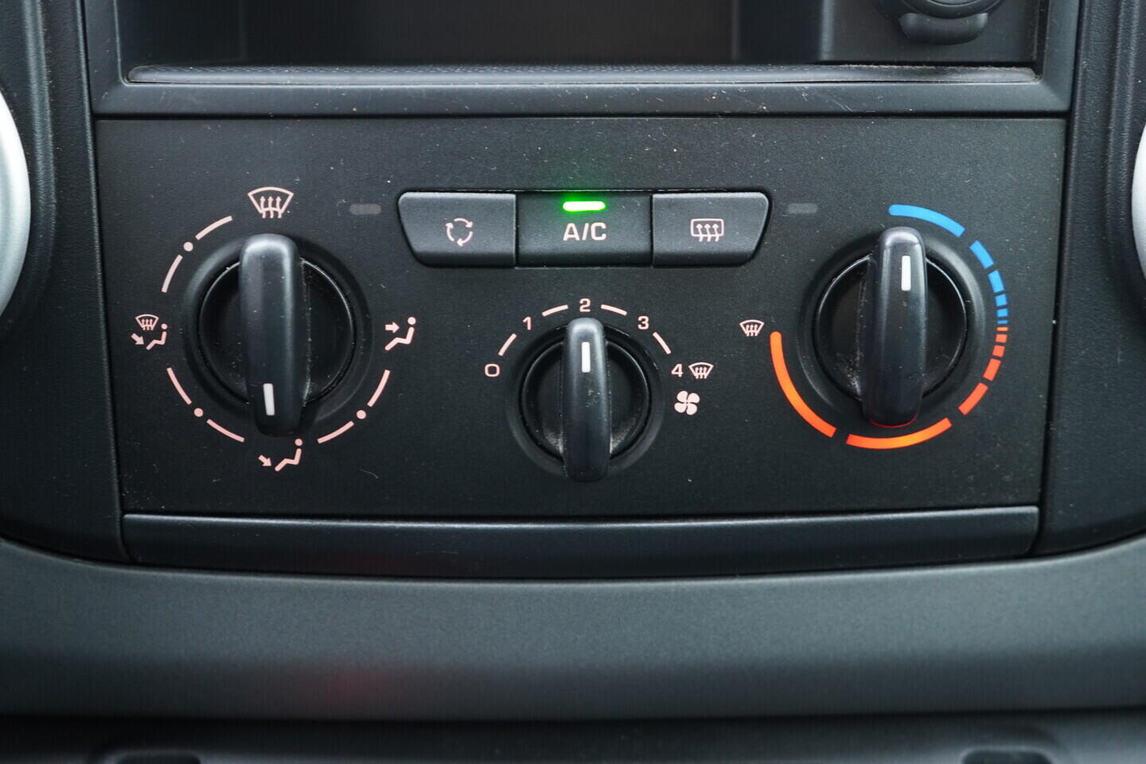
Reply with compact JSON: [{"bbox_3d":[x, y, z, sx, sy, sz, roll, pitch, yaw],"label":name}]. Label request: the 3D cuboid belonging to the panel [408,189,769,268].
[{"bbox_3d":[0.003,-0.033,0.245,0.079,0.016,0.008,0,10,0],"label":"panel"}]

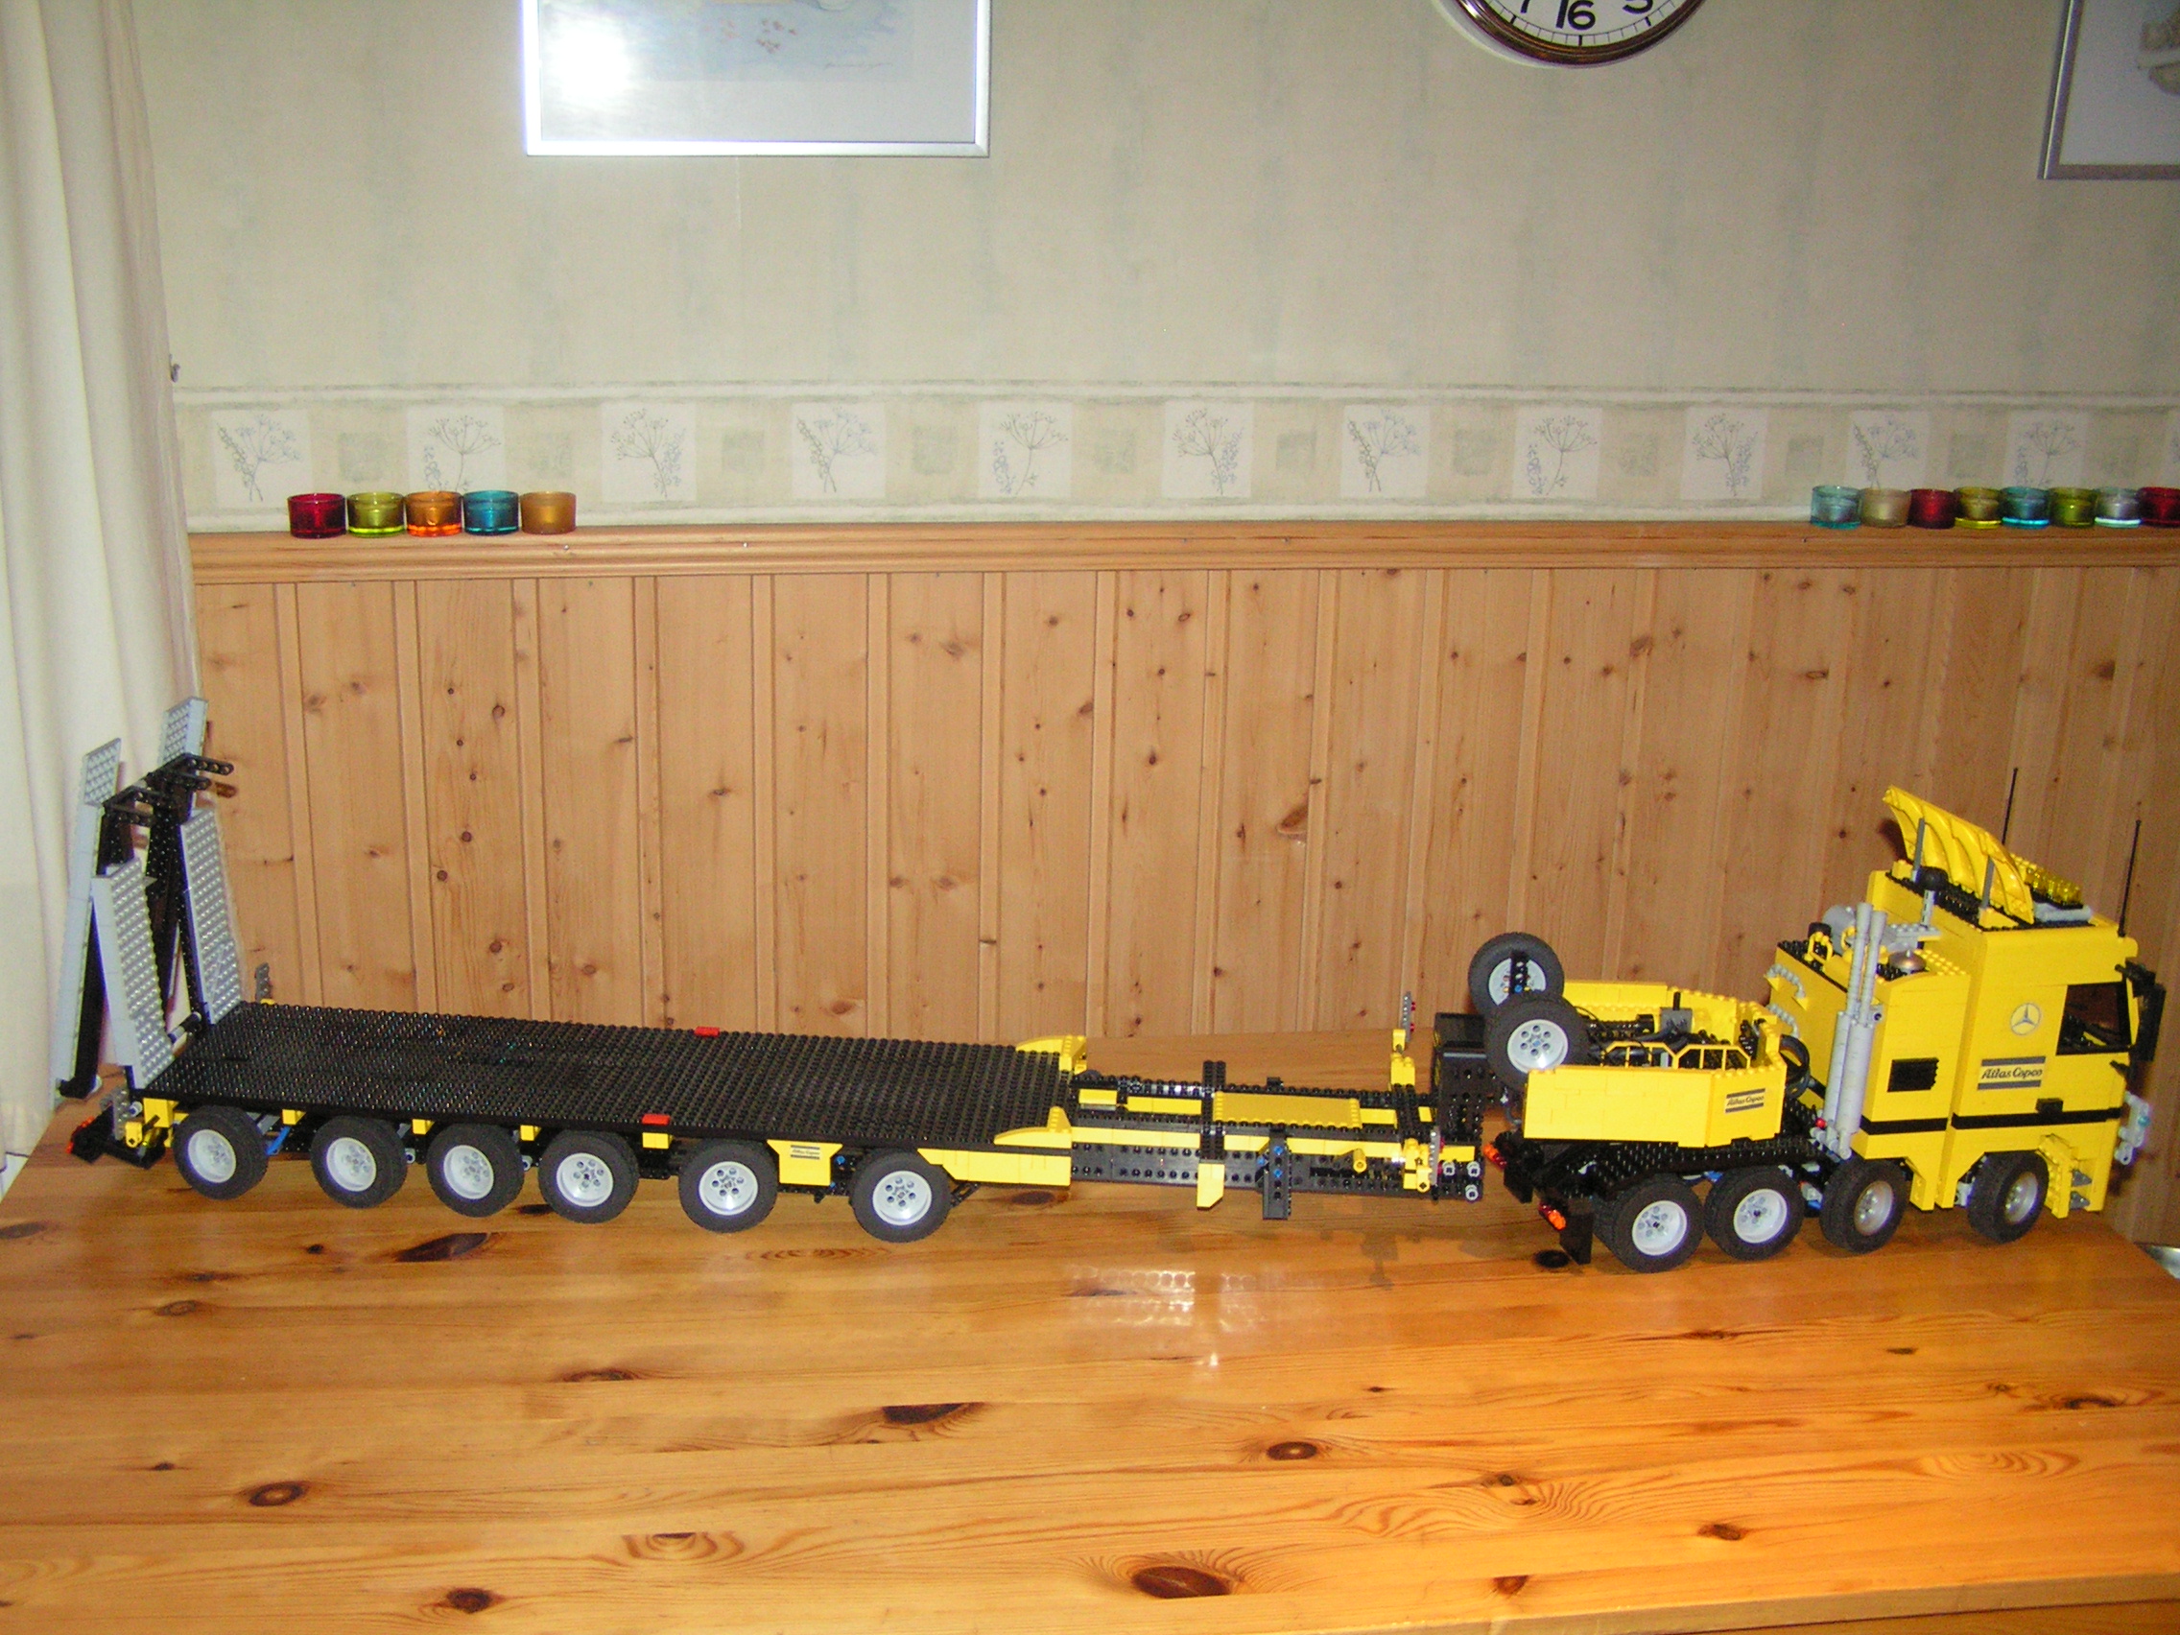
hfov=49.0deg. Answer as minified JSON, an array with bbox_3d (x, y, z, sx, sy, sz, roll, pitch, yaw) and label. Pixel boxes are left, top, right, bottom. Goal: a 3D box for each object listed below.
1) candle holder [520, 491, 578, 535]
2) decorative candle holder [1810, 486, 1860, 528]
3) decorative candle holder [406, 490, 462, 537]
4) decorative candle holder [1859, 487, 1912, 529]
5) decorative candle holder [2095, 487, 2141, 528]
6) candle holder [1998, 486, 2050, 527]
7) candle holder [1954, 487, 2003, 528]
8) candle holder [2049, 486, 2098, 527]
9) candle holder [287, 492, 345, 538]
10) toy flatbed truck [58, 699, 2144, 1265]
[{"bbox_3d":[-0.488,-0.274,2.159,0.050,0.036,0.050,-1,16,-10],"label":"candle holder"},{"bbox_3d":[0.743,-0.308,2.382,0.050,0.036,0.050,-1,16,-10],"label":"decorative candle holder"},{"bbox_3d":[-0.587,-0.272,2.142,0.050,0.036,0.050,-1,16,-10],"label":"decorative candle holder"},{"bbox_3d":[0.797,-0.312,2.404,0.049,0.034,0.049,-1,18,-9],"label":"decorative candle holder"},{"bbox_3d":[1.052,-0.316,2.449,0.050,0.036,0.050,-1,16,-10],"label":"decorative candle holder"},{"bbox_3d":[0.949,-0.313,2.426,0.050,0.036,0.050,-1,16,-10],"label":"candle holder"},{"bbox_3d":[0.896,-0.312,2.414,0.050,0.036,0.050,-1,16,-10],"label":"candle holder"},{"bbox_3d":[1.001,-0.317,2.438,0.049,0.034,0.049,-1,18,-9],"label":"candle holder"},{"bbox_3d":[-0.689,-0.269,2.134,0.049,0.034,0.049,-1,18,-9],"label":"candle holder"},{"bbox_3d":[0.013,0.108,1.557,1.370,0.303,0.213,2,16,0],"label":"toy flatbed truck"}]

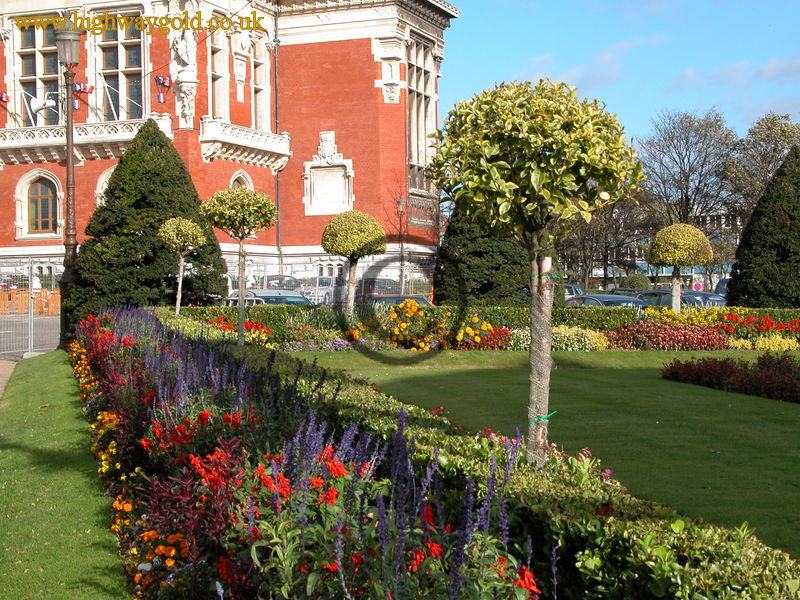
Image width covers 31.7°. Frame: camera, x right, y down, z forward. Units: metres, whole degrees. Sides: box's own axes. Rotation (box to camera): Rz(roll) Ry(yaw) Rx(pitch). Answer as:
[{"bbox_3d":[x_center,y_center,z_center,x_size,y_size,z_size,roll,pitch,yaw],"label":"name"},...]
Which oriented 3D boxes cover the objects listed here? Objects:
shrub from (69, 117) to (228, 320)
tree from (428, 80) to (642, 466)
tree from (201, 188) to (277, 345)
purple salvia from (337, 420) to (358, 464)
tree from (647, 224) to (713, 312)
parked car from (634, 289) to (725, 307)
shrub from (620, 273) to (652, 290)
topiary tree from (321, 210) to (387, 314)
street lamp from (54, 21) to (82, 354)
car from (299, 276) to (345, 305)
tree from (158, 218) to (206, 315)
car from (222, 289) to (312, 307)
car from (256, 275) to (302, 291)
[{"bbox_3d":[-6.180,-1.750,34.500,3.800,5.200,3.800,0,1,0],"label":"shrub"},{"bbox_3d":[0.780,0.000,8.100,1.220,2.500,1.220,0,1,0],"label":"tree"},{"bbox_3d":[-2.463,-0.325,21.500,1.180,2.750,1.180,-1,1,0],"label":"tree"},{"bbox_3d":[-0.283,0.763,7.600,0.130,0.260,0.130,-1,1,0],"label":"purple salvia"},{"bbox_3d":[5.550,-0.270,27.900,1.240,2.450,1.240,0,1,0],"label":"tree"},{"bbox_3d":[7.850,0.430,39.200,1.720,1.450,4.200,-1,1,-30],"label":"parked car"},{"bbox_3d":[10.400,-0.460,62.000,1.400,1.500,1.400,0,1,0],"label":"shrub"},{"bbox_3d":[-1.088,-0.670,33.000,1.550,2.850,1.550,-1,1,0],"label":"topiary tree"},{"bbox_3d":[-6.450,-2.250,27.500,0.520,6.400,0.520,0,1,0],"label":"street lamp"},{"bbox_3d":[-3.937,-0.520,74.500,1.760,1.430,4.400,-1,1,18],"label":"car"},{"bbox_3d":[-5.091,-0.580,33.000,1.140,2.750,1.140,-1,1,0],"label":"tree"},{"bbox_3d":[-3.120,0.450,34.500,1.700,1.450,4.100,-1,1,-20],"label":"car"},{"bbox_3d":[-6.069,-0.470,71.000,1.750,1.500,4.300,-1,1,14],"label":"car"}]

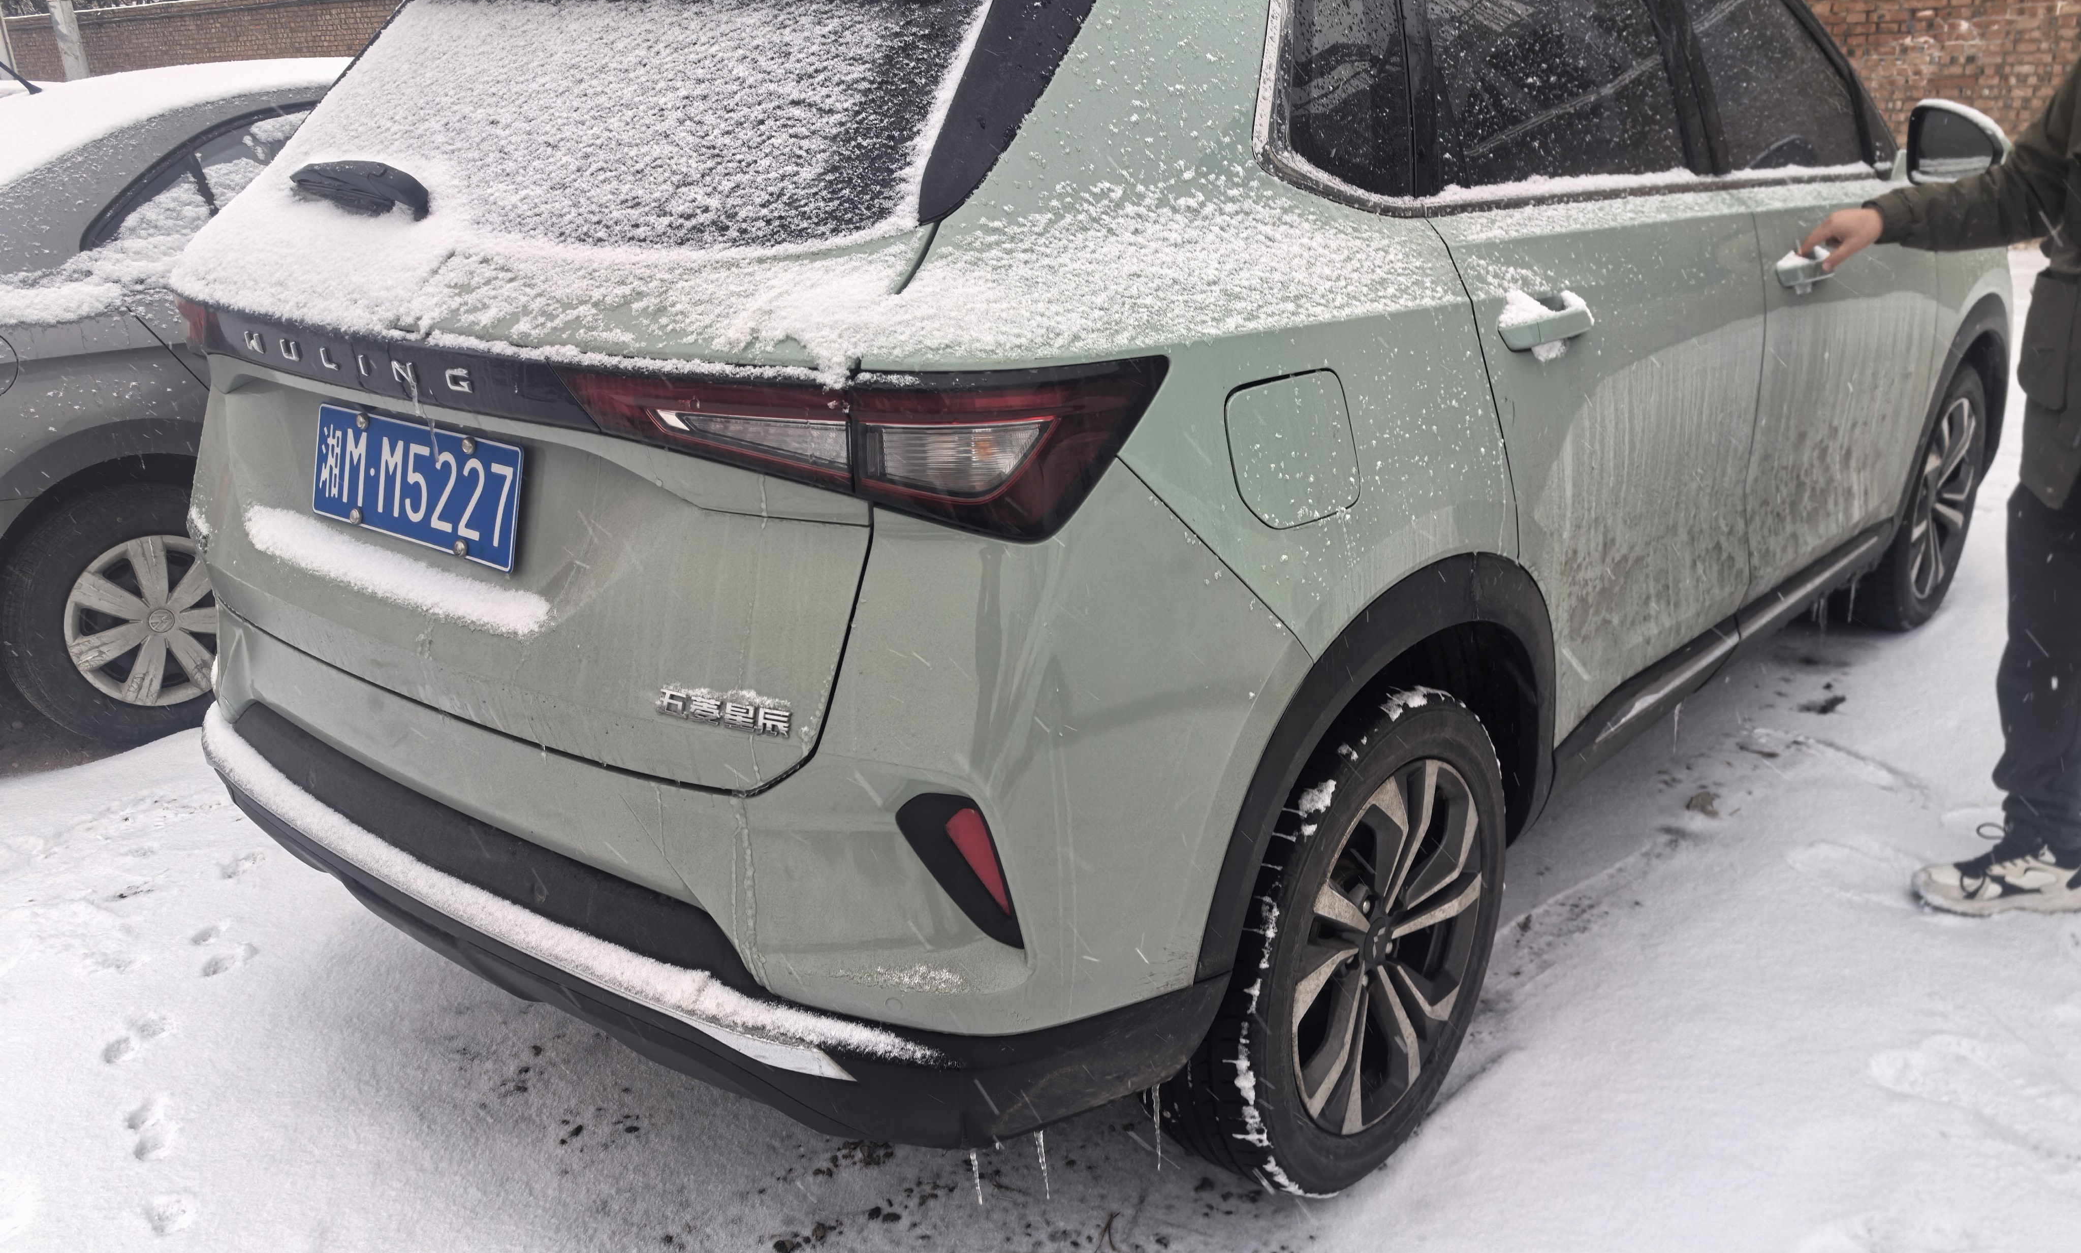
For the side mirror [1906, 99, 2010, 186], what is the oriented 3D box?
[{"bbox_3d":[1.711,-0.896,3.021,0.200,0.165,0.130,15,25,38],"label":"side mirror"}]

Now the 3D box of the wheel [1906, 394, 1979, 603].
[{"bbox_3d":[2.189,-0.335,4.087,0.170,0.490,0.490,16,26,40],"label":"wheel"}]

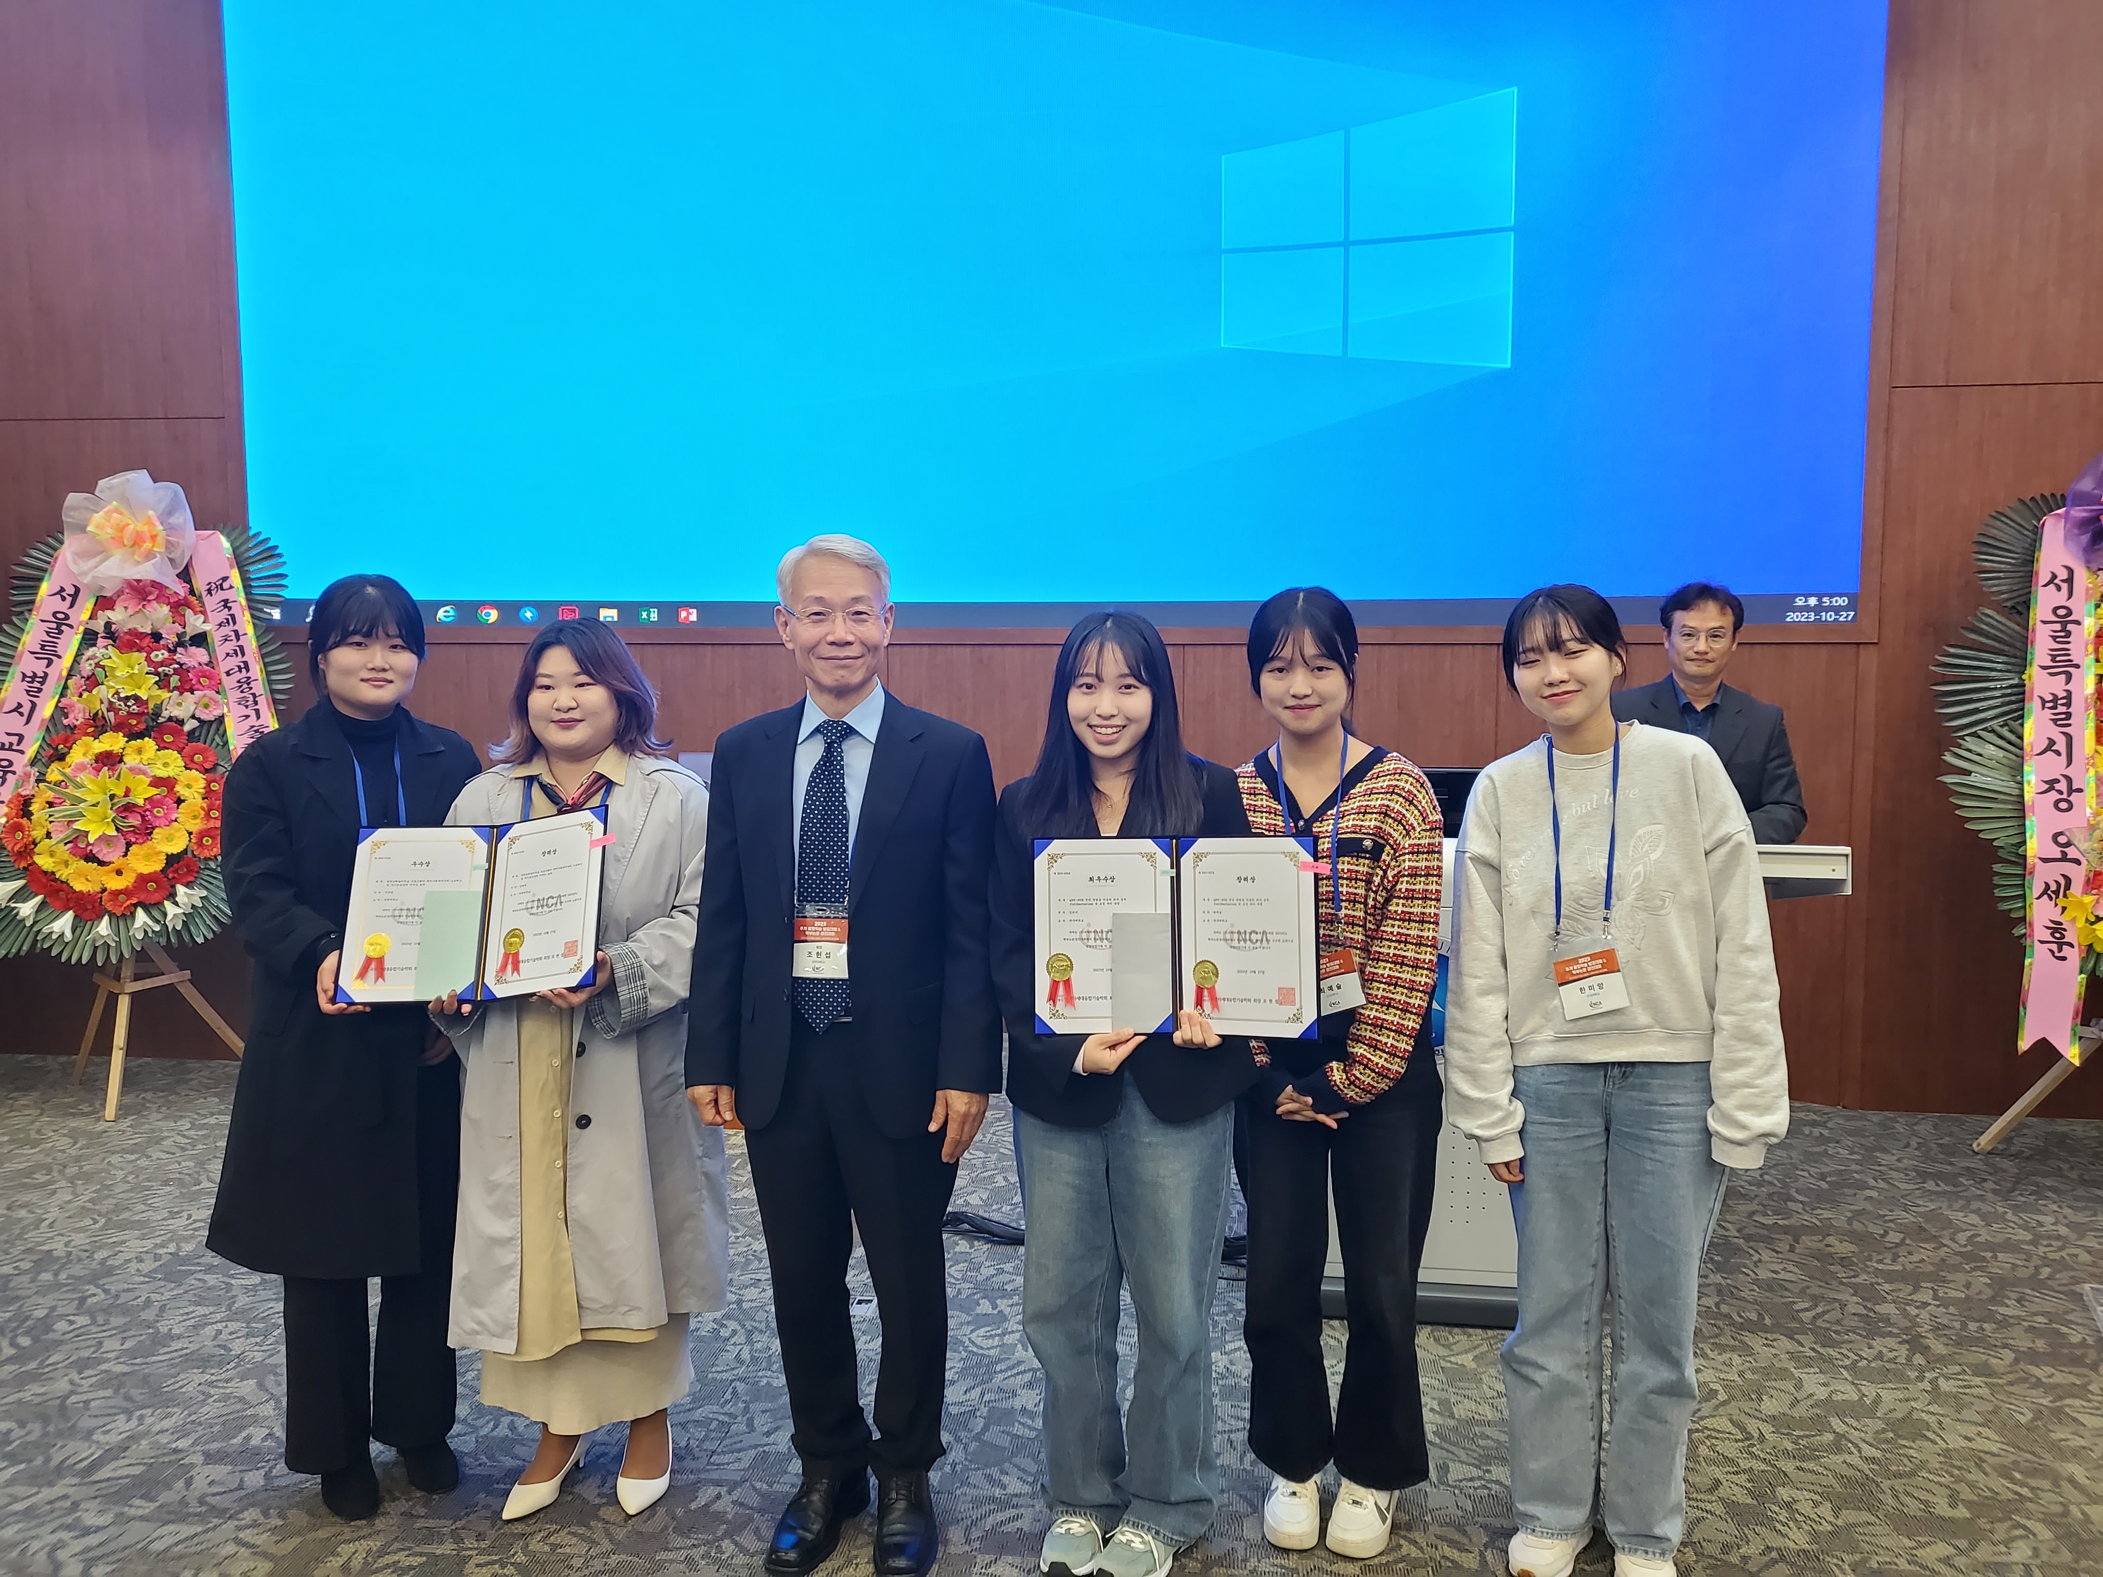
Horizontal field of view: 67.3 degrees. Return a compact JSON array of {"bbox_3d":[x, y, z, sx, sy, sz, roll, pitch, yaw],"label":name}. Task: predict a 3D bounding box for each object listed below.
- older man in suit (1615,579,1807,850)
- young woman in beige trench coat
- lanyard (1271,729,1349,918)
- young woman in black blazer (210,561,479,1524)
[{"bbox_3d":[1.680,0.325,4.108,0.520,1.710,0.400,1,5,13],"label":"older man in suit"},{"bbox_3d":[-0.822,0.503,2.808,0.500,1.600,0.430,0,5,3],"label":"young woman in beige trench coat"},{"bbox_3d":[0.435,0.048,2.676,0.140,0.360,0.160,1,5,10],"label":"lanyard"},{"bbox_3d":[-1.265,0.457,2.865,0.490,1.680,0.430,-2,6,-23],"label":"young woman in black blazer"}]

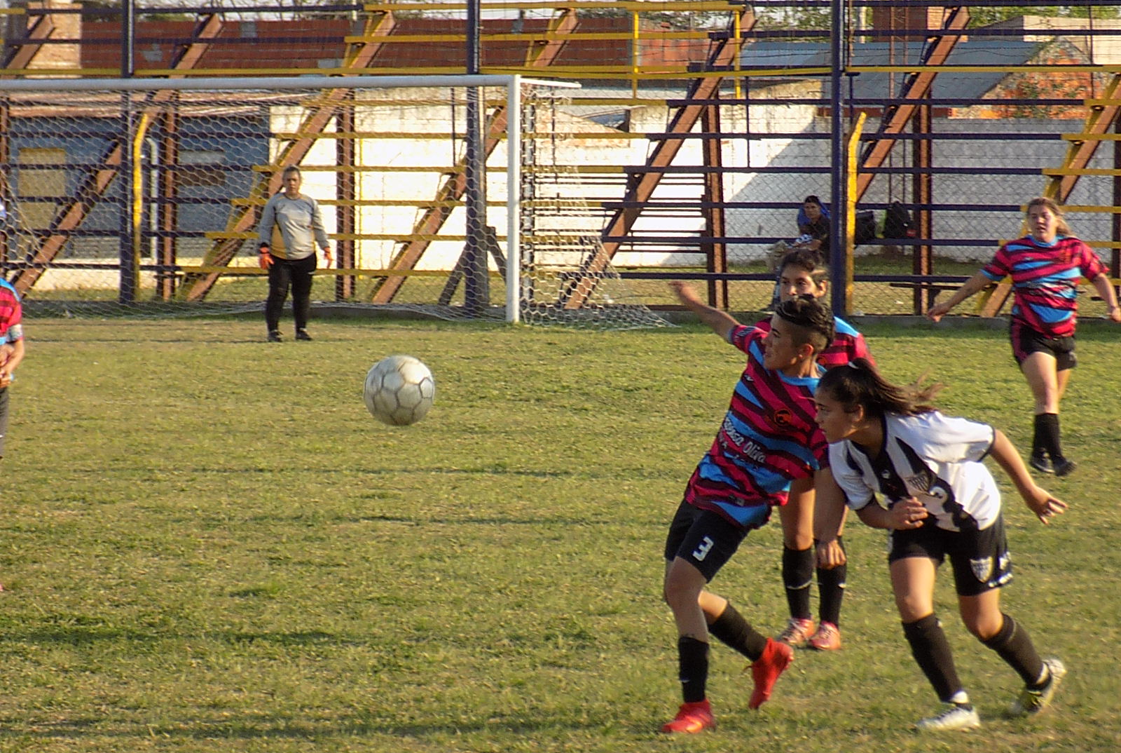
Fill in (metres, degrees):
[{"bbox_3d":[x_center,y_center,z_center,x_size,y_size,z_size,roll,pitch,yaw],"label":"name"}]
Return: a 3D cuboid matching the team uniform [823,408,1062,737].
[{"bbox_3d":[1.384,0.689,22.100,0.820,1.148,0.620,-2,3,-42],"label":"team uniform"}]

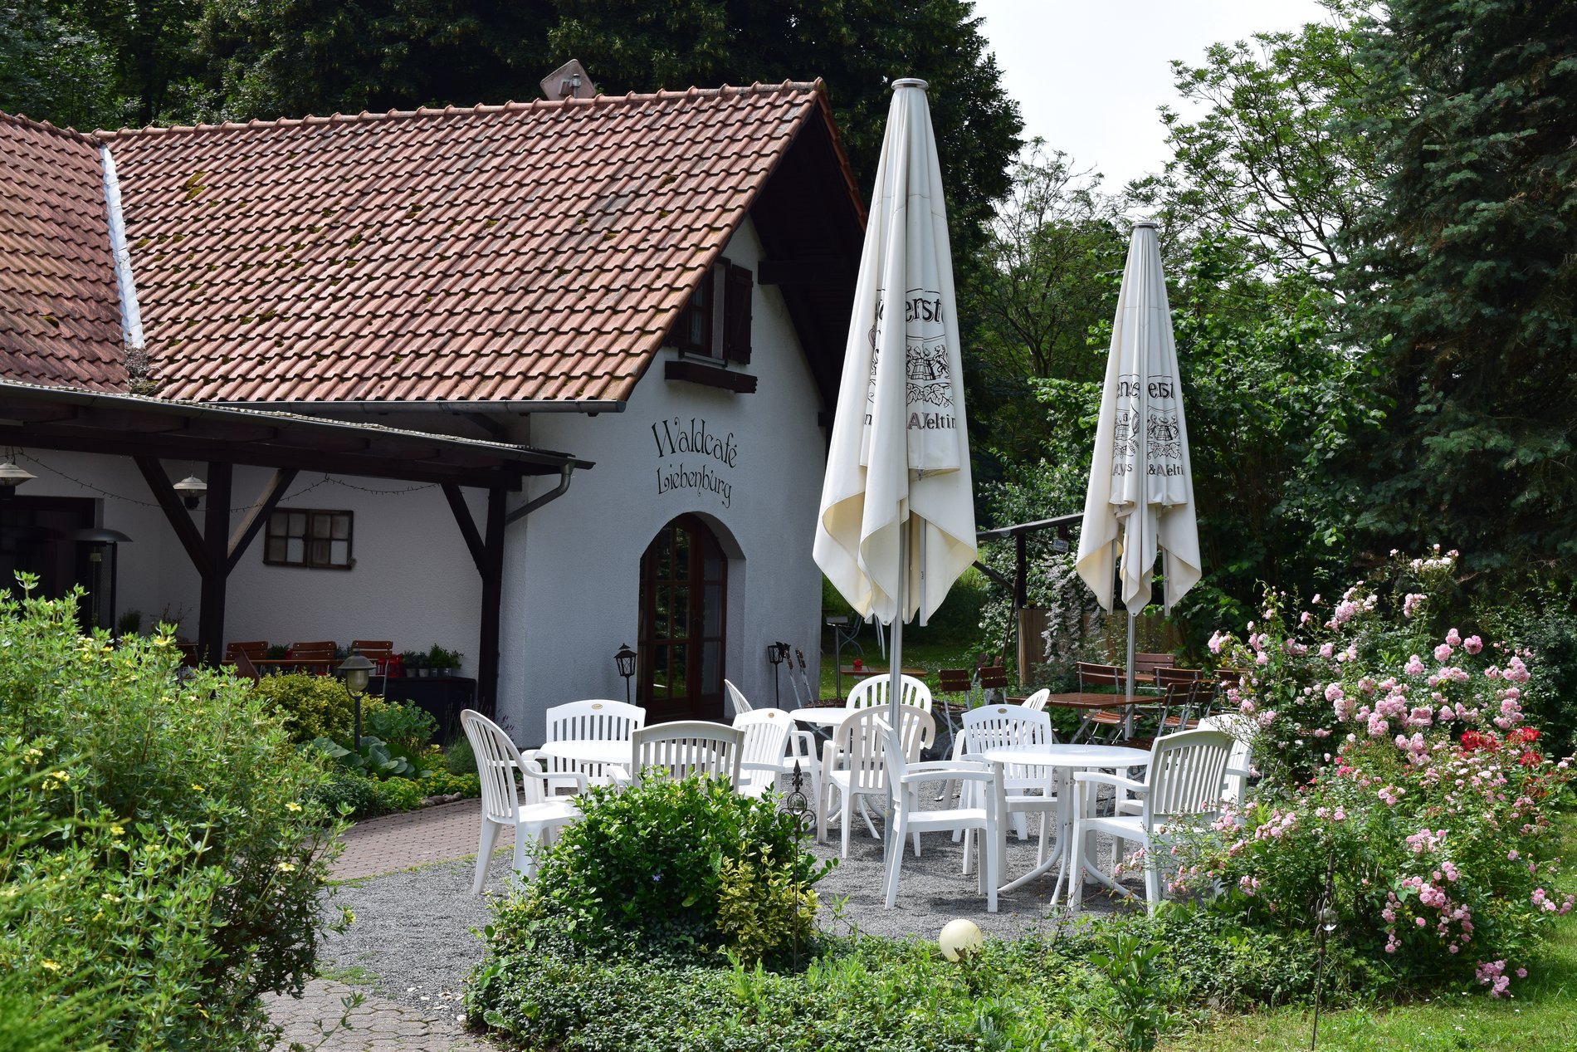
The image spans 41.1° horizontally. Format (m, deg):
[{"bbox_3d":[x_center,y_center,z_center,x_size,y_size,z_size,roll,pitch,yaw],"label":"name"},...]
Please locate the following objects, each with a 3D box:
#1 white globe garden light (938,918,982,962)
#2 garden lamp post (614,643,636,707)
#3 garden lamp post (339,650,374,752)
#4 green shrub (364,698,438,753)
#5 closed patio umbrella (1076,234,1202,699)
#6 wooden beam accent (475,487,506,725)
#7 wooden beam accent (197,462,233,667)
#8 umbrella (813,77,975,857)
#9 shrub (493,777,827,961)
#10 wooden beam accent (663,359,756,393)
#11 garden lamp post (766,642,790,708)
[{"bbox_3d":[0.745,1.794,9.100,0.189,0.189,0.189,2,0,0],"label":"white globe garden light"},{"bbox_3d":[-1.537,1.559,20.095,0.218,0.869,0.218,2,-1,24],"label":"garden lamp post"},{"bbox_3d":[-3.069,1.353,14.900,0.270,0.988,0.270,2,-1,0],"label":"garden lamp post"},{"bbox_3d":[-2.912,1.551,15.800,0.550,0.520,0.500,2,-1,0],"label":"green shrub"},{"bbox_3d":[2.649,-0.148,16.000,0.950,4.304,0.950,2,-1,0],"label":"closed patio umbrella"},{"bbox_3d":[-2.525,0.780,17.983,0.120,2.224,0.120,2,0,26],"label":"wooden beam accent"},{"bbox_3d":[-3.977,0.690,14.561,0.122,2.267,0.122,2,0,26],"label":"wooden beam accent"},{"bbox_3d":[0.603,-0.314,11.844,0.900,4.408,0.880,2,0,0],"label":"umbrella"},{"bbox_3d":[-0.514,1.418,8.650,1.330,0.797,1.100,2,-1,0],"label":"shrub"},{"bbox_3d":[-0.777,-1.510,21.486,0.190,0.190,1.682,2,-1,24],"label":"wooden beam accent"},{"bbox_3d":[-0.124,1.623,22.430,0.200,0.751,0.220,2,0,26],"label":"garden lamp post"}]

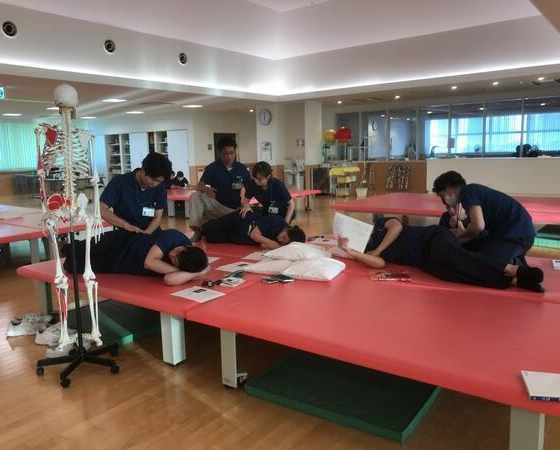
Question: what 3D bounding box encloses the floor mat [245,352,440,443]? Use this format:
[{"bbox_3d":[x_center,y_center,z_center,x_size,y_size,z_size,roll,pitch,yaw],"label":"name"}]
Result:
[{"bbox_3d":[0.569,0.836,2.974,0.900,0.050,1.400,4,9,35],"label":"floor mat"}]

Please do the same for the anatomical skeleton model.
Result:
[{"bbox_3d":[-1.280,-0.016,2.934,0.430,1.628,0.280,-6,9,-33],"label":"anatomical skeleton model"}]

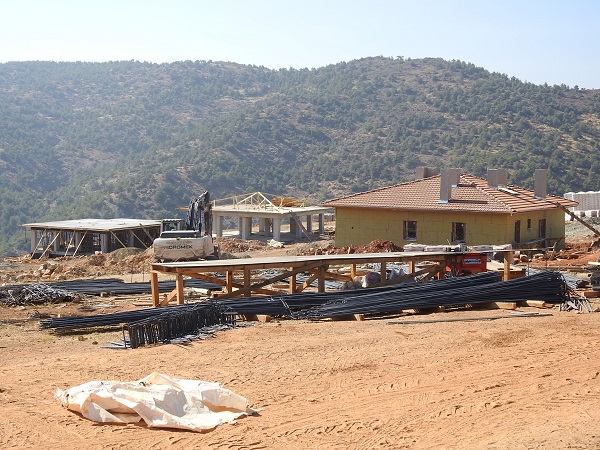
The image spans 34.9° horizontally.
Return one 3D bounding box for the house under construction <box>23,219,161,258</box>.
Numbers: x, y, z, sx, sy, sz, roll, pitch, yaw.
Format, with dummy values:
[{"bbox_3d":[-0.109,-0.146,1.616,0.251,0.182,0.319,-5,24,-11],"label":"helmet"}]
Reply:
[{"bbox_3d":[-25.266,1.694,119.994,13.300,3.400,12.901,2,5,26],"label":"house under construction"}]

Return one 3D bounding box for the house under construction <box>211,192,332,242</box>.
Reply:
[{"bbox_3d":[-4.796,-1.132,111.745,13.000,5.000,12.800,2,5,28],"label":"house under construction"}]

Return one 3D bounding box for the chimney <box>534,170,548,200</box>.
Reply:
[{"bbox_3d":[17.237,-2.943,68.054,0.720,2.106,0.550,3,5,33],"label":"chimney"}]

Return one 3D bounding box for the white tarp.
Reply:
[{"bbox_3d":[-1.334,1.648,8.800,1.750,0.300,1.150,1,4,10],"label":"white tarp"}]

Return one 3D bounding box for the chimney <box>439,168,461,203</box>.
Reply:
[{"bbox_3d":[9.863,-2.657,63.695,0.750,2.172,1.250,3,5,33],"label":"chimney"}]

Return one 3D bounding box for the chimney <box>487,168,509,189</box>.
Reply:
[{"bbox_3d":[13.837,-3.268,67.342,0.850,1.375,1.150,3,5,33],"label":"chimney"}]

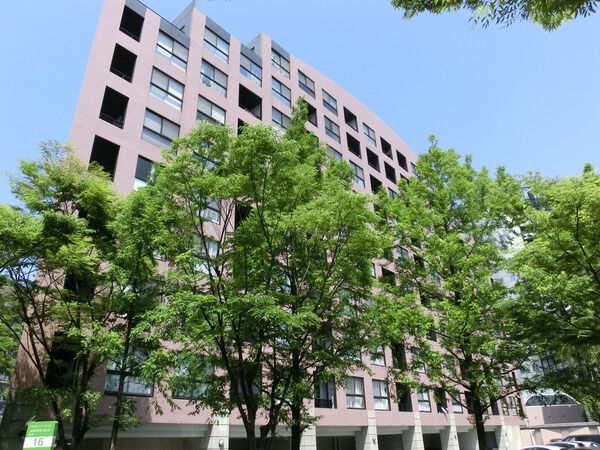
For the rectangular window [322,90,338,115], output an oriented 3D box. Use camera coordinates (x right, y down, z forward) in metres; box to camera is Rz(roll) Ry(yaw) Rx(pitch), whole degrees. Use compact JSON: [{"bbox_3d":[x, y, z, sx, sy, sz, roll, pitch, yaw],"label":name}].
[{"bbox_3d":[2.520,-10.330,36.851,0.180,1.828,1.871,-24,-34,36],"label":"rectangular window"}]

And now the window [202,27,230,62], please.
[{"bbox_3d":[-5.342,-11.450,27.682,0.180,1.828,1.874,-24,-34,36],"label":"window"}]

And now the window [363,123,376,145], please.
[{"bbox_3d":[6.595,-8.553,41.200,0.200,1.796,1.930,-24,-34,36],"label":"window"}]

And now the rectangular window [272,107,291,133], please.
[{"bbox_3d":[-1.305,-7.148,30.576,0.200,1.796,1.930,-24,-34,36],"label":"rectangular window"}]

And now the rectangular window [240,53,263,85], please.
[{"bbox_3d":[-3.406,-10.664,29.908,0.200,1.796,1.930,-24,-34,36],"label":"rectangular window"}]

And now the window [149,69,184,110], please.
[{"bbox_3d":[-7.164,-7.334,23.377,0.200,1.796,1.930,-24,-34,36],"label":"window"}]

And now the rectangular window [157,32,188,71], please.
[{"bbox_3d":[-7.261,-9.917,24.690,0.200,1.796,1.930,-24,-34,36],"label":"rectangular window"}]

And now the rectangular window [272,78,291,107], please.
[{"bbox_3d":[-1.397,-9.639,31.548,0.180,1.828,1.909,-24,-34,36],"label":"rectangular window"}]

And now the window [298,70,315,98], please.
[{"bbox_3d":[0.544,-11.250,34.889,0.180,1.828,1.901,-24,-34,36],"label":"window"}]

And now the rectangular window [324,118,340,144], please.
[{"bbox_3d":[2.618,-7.763,35.549,0.180,1.828,1.871,-24,-34,36],"label":"rectangular window"}]

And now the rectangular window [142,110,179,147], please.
[{"bbox_3d":[-7.008,-4.662,21.828,0.180,1.828,1.913,-24,-34,36],"label":"rectangular window"}]

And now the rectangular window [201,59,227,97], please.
[{"bbox_3d":[-5.290,-9.001,26.638,0.200,1.796,1.930,-24,-34,36],"label":"rectangular window"}]

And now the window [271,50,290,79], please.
[{"bbox_3d":[-1.494,-12.206,32.850,0.180,1.828,1.909,-24,-34,36],"label":"window"}]

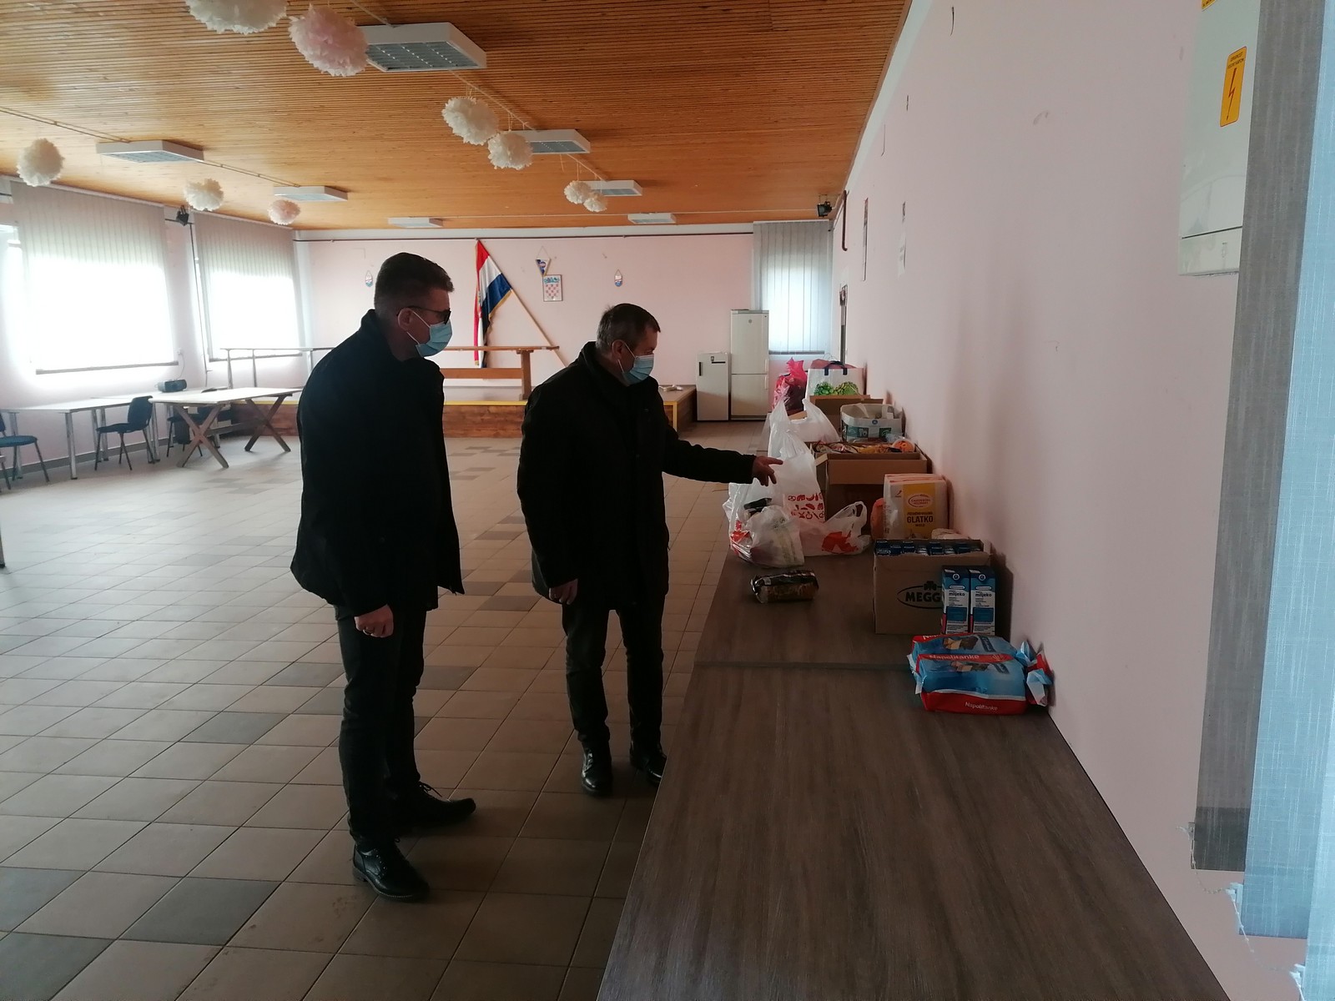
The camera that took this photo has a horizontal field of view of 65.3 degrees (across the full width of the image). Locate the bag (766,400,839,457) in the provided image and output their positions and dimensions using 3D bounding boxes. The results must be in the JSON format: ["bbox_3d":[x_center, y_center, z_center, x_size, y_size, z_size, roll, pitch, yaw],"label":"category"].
[{"bbox_3d":[0.685,-0.256,5.247,0.364,0.482,0.240,0,10,8],"label":"bag"}]

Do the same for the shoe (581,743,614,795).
[{"bbox_3d":[-0.247,0.934,3.684,0.105,0.110,0.290,-1,10,-3],"label":"shoe"}]

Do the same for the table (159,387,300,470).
[{"bbox_3d":[-5.261,-0.890,12.668,0.840,0.750,2.120,0,10,7],"label":"table"}]

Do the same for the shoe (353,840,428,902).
[{"bbox_3d":[-0.806,1.057,3.020,0.290,0.115,0.105,6,12,34],"label":"shoe"}]

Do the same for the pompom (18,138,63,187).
[{"bbox_3d":[-4.708,-2.538,7.807,0.330,0.350,0.330,0,10,7],"label":"pompom"}]

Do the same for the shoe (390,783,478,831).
[{"bbox_3d":[-0.772,0.993,3.396,0.290,0.110,0.105,-3,10,-10],"label":"shoe"}]

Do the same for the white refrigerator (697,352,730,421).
[{"bbox_3d":[0.768,-1.861,16.947,0.513,1.089,0.560,0,10,7],"label":"white refrigerator"}]

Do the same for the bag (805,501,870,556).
[{"bbox_3d":[0.646,0.090,3.973,0.240,0.195,0.220,0,10,7],"label":"bag"}]

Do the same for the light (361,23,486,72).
[{"bbox_3d":[-1.353,-2.426,5.598,0.595,0.090,0.595,0,10,7],"label":"light"}]

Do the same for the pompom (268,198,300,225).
[{"bbox_3d":[-4.043,-3.047,10.984,0.340,0.310,0.340,0,10,8],"label":"pompom"}]

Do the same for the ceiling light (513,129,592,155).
[{"bbox_3d":[-0.981,-2.954,8.625,0.580,0.095,0.590,0,10,8],"label":"ceiling light"}]

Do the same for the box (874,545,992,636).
[{"bbox_3d":[0.744,0.245,2.981,0.305,0.222,0.205,0,10,7],"label":"box"}]

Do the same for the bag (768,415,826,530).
[{"bbox_3d":[0.522,-0.094,4.165,0.235,0.490,0.190,0,10,7],"label":"bag"}]

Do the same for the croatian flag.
[{"bbox_3d":[-2.822,-3.203,16.873,0.620,1.970,0.200,0,10,8],"label":"croatian flag"}]

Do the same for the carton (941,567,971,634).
[{"bbox_3d":[0.765,0.280,2.768,0.060,0.196,0.088,0,10,7],"label":"carton"}]

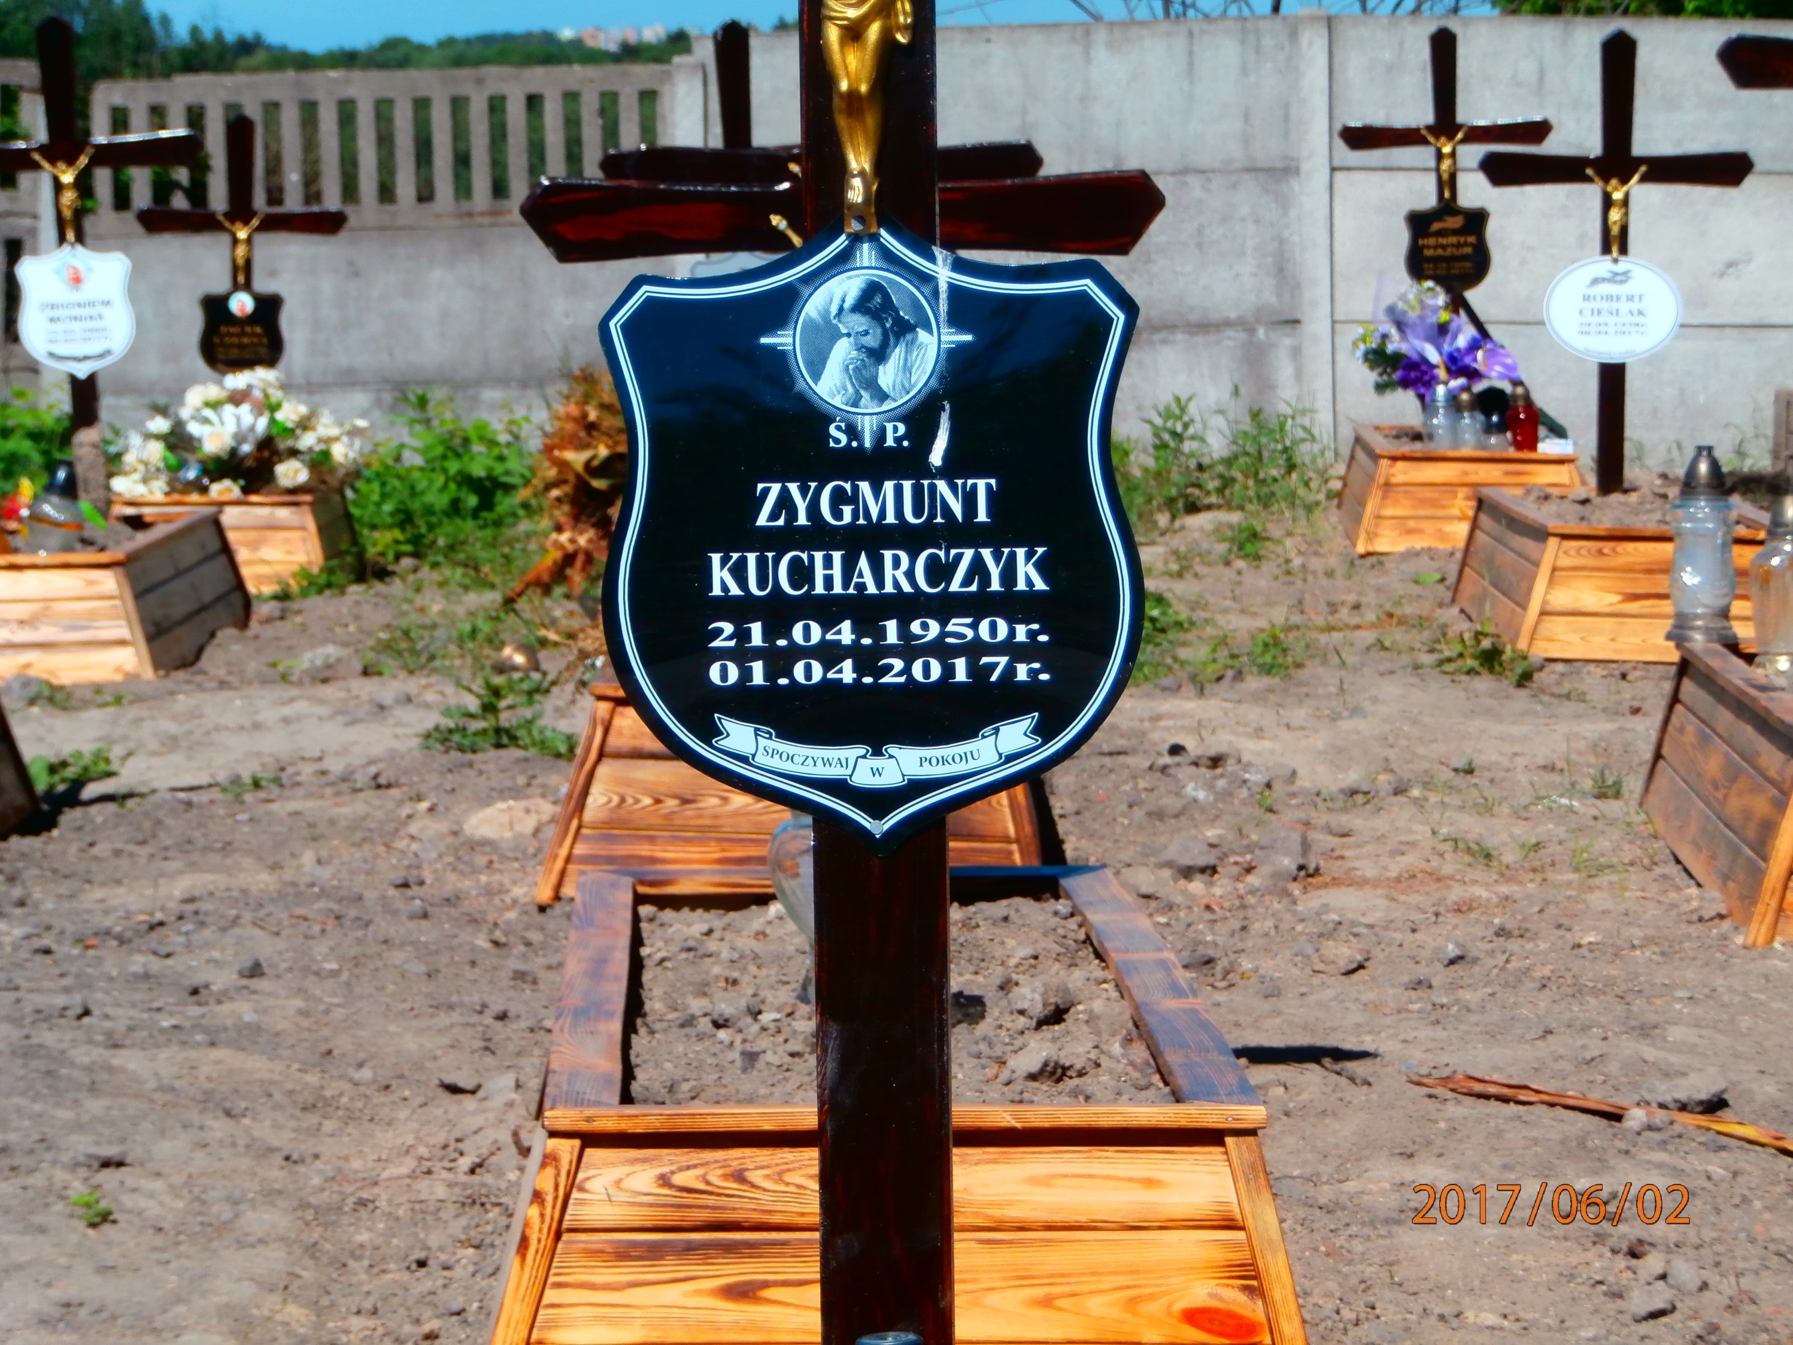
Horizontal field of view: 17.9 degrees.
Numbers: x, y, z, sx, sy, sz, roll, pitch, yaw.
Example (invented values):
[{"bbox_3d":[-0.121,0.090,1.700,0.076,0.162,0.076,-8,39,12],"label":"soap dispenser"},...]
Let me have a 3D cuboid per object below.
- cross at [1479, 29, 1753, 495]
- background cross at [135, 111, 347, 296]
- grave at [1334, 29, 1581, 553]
[{"bbox_3d":[1.668,-0.953,13.200,0.636,1.080,0.090,-1,5,1],"label":"cross"},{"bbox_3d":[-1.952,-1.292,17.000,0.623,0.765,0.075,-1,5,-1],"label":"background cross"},{"bbox_3d":[1.590,-1.113,16.120,0.660,1.453,1.640,-1,5,2],"label":"grave"}]

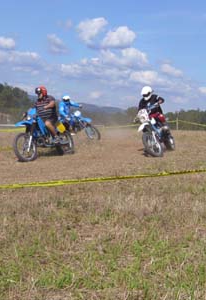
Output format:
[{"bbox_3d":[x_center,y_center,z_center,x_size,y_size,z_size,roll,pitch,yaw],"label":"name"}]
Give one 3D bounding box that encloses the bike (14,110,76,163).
[{"bbox_3d":[-1.380,-0.410,14.080,0.820,1.200,2.120,1,7,36],"label":"bike"}]

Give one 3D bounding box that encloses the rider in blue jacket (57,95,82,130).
[{"bbox_3d":[-1.142,-1.209,19.400,0.780,1.350,0.720,-7,6,-23],"label":"rider in blue jacket"}]

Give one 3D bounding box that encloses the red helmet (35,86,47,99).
[{"bbox_3d":[-1.488,-1.391,13.980,0.310,0.270,0.250,-9,9,-36],"label":"red helmet"}]

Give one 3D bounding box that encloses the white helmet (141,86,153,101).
[{"bbox_3d":[1.076,-1.369,14.000,0.260,0.300,0.330,-8,12,20],"label":"white helmet"}]

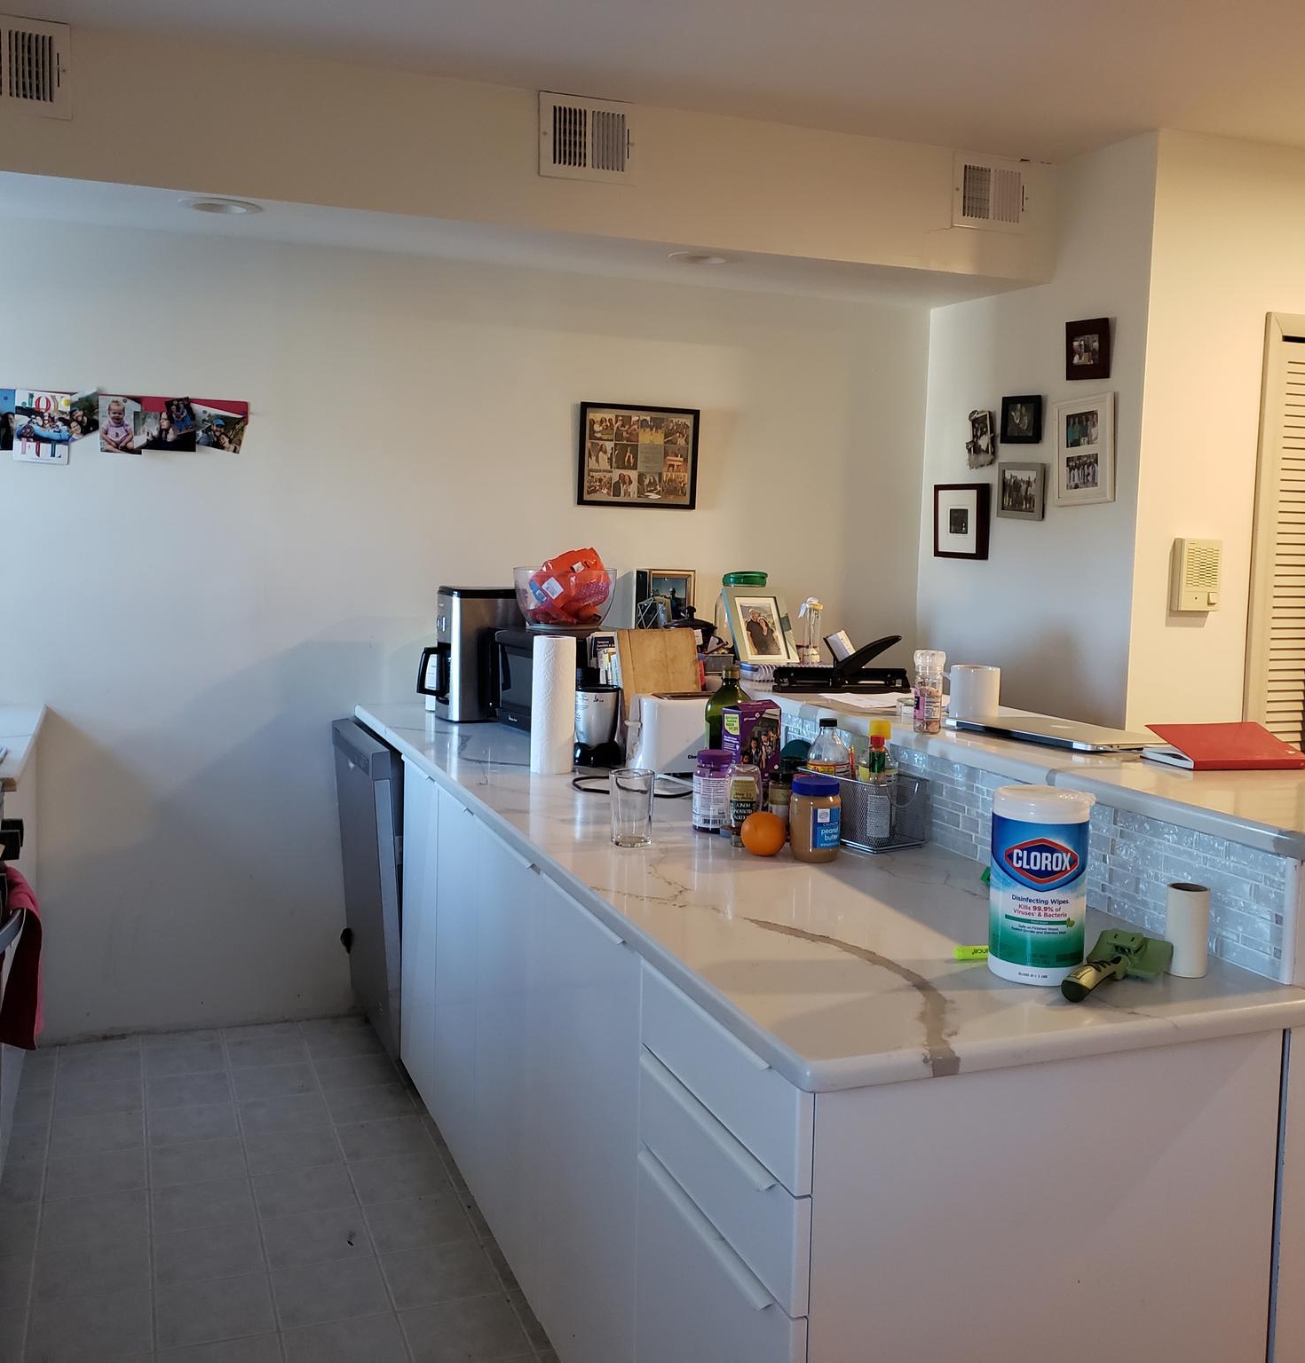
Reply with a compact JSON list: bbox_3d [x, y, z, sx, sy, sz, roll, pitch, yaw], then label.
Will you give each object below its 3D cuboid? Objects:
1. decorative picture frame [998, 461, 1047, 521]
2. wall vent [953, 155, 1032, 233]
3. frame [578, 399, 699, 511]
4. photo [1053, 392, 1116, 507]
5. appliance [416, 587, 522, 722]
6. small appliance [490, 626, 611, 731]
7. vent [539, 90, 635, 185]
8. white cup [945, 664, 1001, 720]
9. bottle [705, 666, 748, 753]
[{"bbox_3d":[1.077,-0.554,3.982,0.020,0.160,0.197,-2,7,-26],"label":"decorative picture frame"},{"bbox_3d":[0.949,-1.354,3.792,0.252,0.199,0.020,-1,6,-21],"label":"wall vent"},{"bbox_3d":[-0.037,-0.665,4.052,0.375,0.298,0.022,-1,6,-21],"label":"frame"},{"bbox_3d":[1.171,-0.631,3.738,0.022,0.292,0.255,-1,6,-21],"label":"photo"},{"bbox_3d":[-0.491,-0.072,3.633,0.280,0.342,0.186,-1,6,-21],"label":"appliance"},{"bbox_3d":[-0.180,0.009,3.411,0.317,0.240,0.425,-1,6,-21],"label":"small appliance"},{"bbox_3d":[-0.155,-1.335,3.362,0.253,0.200,0.020,-1,6,-21],"label":"vent"},{"bbox_3d":[0.546,0.026,2.364,0.115,0.098,0.085,3,6,13],"label":"white cup"},{"bbox_3d":[0.146,0.098,2.550,0.102,0.255,0.102,-1,6,-21],"label":"bottle"}]

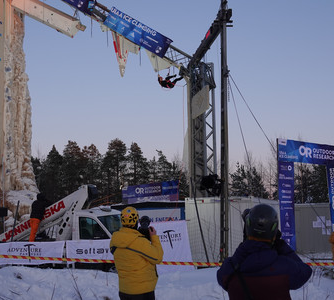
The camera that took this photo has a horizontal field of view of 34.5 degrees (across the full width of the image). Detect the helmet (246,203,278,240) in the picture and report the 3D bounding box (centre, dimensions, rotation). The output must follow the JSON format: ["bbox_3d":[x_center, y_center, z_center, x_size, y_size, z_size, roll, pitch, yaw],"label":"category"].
[{"bbox_3d":[0.692,0.519,3.900,0.235,0.240,0.285,0,3,3],"label":"helmet"}]

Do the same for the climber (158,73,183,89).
[{"bbox_3d":[0.180,-3.283,25.500,1.300,0.720,0.550,13,-12,-25],"label":"climber"}]

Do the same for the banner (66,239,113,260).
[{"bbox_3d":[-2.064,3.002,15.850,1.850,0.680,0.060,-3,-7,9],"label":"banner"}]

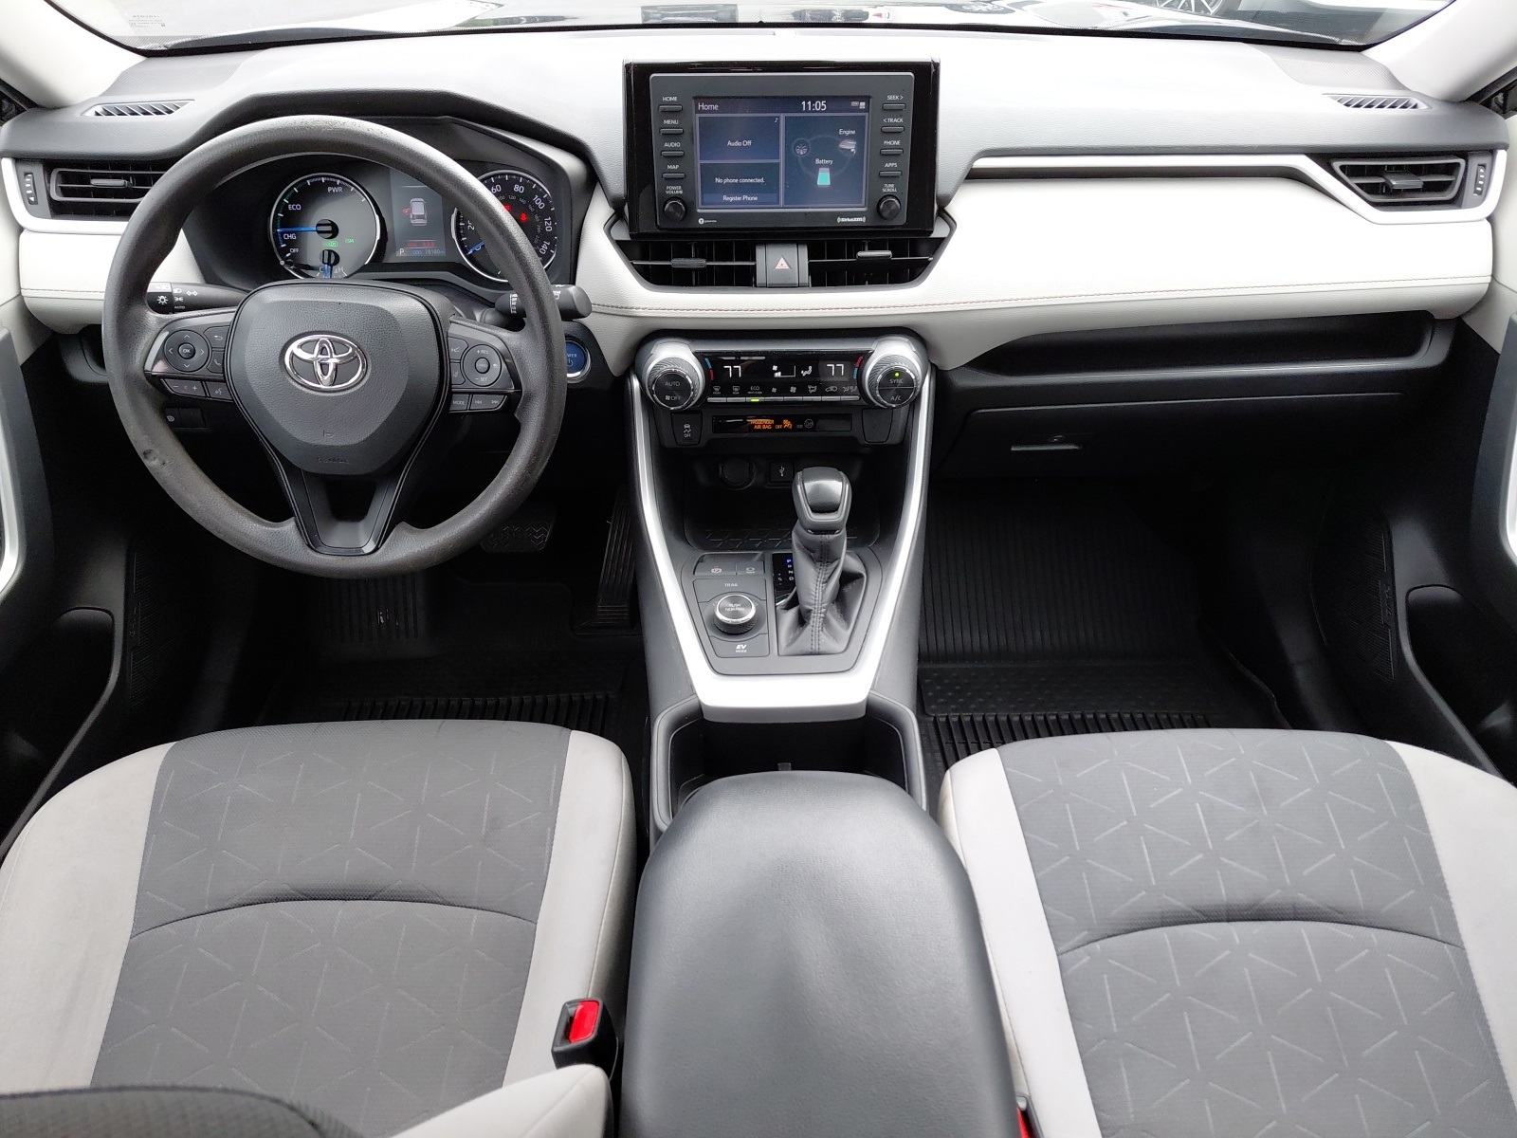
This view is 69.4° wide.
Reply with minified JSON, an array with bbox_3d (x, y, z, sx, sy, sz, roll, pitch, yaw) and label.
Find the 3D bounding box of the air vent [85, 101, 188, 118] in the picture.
[{"bbox_3d":[-0.599,-0.445,1.058,0.100,0.020,0.042,-1,18,-2],"label":"air vent"}]

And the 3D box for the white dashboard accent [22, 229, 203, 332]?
[{"bbox_3d":[-0.601,-0.267,1.018,0.162,0.090,0.062,-1,28,-2],"label":"white dashboard accent"}]

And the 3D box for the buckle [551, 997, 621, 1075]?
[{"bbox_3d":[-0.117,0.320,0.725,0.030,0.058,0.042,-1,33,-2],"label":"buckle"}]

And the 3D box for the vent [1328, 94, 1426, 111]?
[{"bbox_3d":[0.618,-0.466,1.095,0.100,0.020,0.042,-1,18,-2],"label":"vent"}]

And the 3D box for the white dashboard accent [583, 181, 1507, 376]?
[{"bbox_3d":[0.279,-0.275,1.014,0.873,0.150,0.130,-1,33,-2],"label":"white dashboard accent"}]

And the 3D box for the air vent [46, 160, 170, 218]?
[{"bbox_3d":[-0.590,-0.348,1.008,0.130,0.055,0.045,-1,28,-2],"label":"air vent"}]

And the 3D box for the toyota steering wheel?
[{"bbox_3d":[-0.342,-0.179,0.902,0.372,0.372,0.080,-1,3,-2],"label":"toyota steering wheel"}]

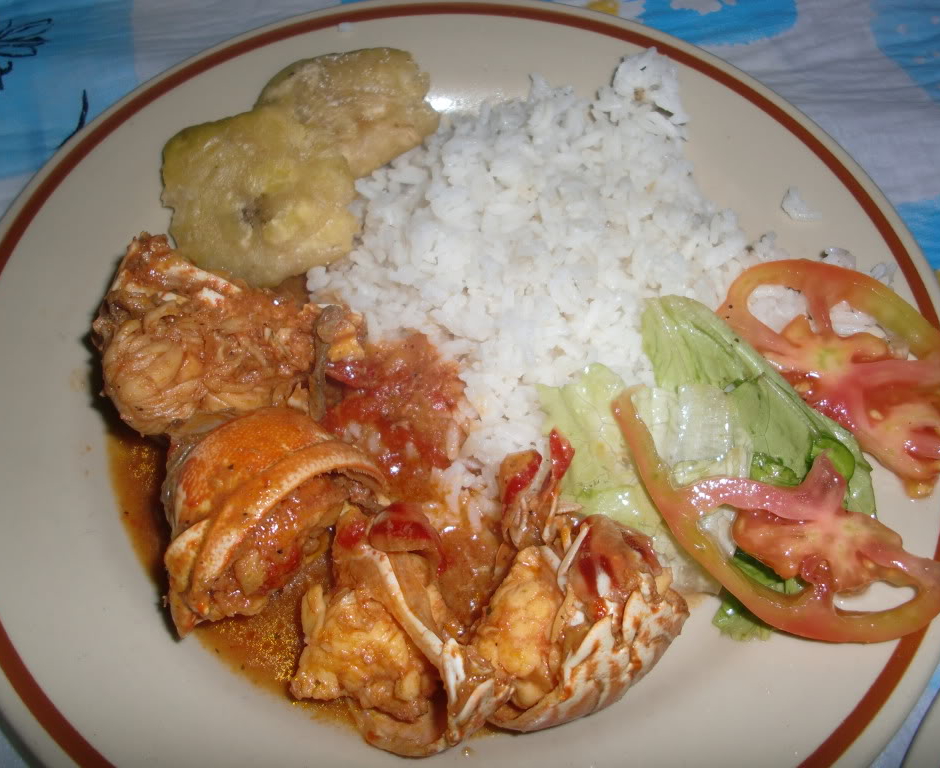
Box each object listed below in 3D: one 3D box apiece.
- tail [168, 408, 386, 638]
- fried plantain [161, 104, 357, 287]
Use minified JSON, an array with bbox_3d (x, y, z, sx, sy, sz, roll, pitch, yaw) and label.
[{"bbox_3d":[-0.048,0.026,0.252,0.054,0.036,0.034,-31,67,-17],"label":"tail"},{"bbox_3d":[-0.060,-0.054,0.302,0.054,0.012,0.059,3,67,-6],"label":"fried plantain"}]

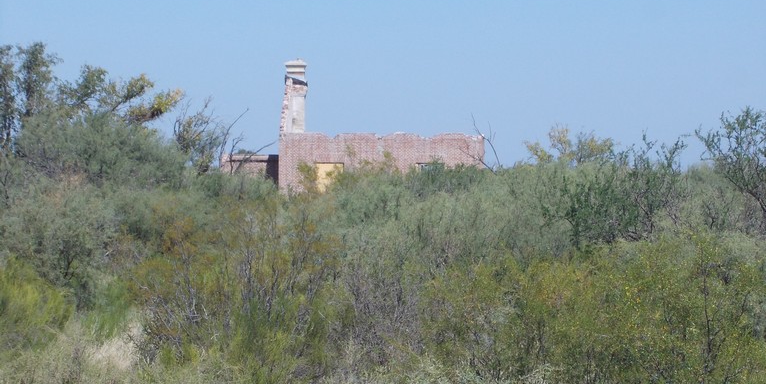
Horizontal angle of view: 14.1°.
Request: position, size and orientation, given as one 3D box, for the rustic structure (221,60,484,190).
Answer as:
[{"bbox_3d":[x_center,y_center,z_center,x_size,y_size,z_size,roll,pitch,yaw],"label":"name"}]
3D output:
[{"bbox_3d":[-1.400,-2.250,141.500,11.900,7.400,7.500,0,0,0],"label":"rustic structure"}]

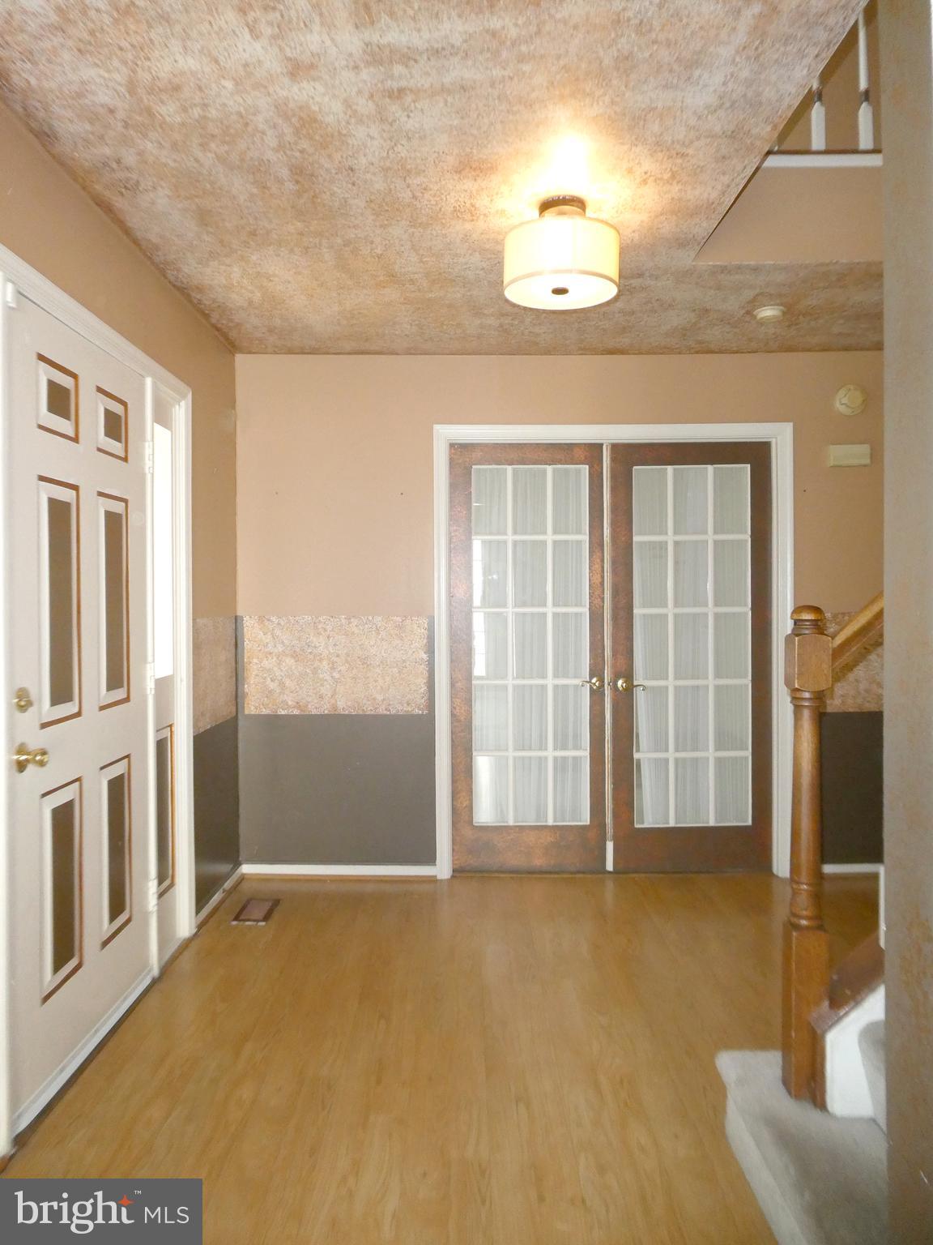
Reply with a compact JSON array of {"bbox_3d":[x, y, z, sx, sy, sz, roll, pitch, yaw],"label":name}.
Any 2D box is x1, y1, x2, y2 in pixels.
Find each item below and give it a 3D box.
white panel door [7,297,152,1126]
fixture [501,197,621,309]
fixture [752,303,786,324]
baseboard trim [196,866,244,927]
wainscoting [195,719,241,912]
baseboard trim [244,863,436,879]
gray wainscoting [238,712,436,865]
[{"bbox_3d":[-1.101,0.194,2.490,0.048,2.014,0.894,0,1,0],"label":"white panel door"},{"bbox_3d":[0.284,-1.104,2.560,0.340,0.250,0.340,0,1,0],"label":"fixture"},{"bbox_3d":[1.223,-1.233,3.479,0.130,0.038,0.130,0,1,0],"label":"fixture"},{"bbox_3d":[-1.062,1.188,3.761,0.018,0.061,0.660,0,1,0],"label":"baseboard trim"},{"bbox_3d":[-1.073,0.799,3.753,0.020,0.717,0.660,0,1,0],"label":"wainscoting"},{"bbox_3d":[-0.606,1.177,4.080,0.928,0.065,0.018,0,1,0],"label":"baseboard trim"},{"bbox_3d":[-0.607,0.788,4.081,0.928,0.717,0.020,0,1,0],"label":"gray wainscoting"}]

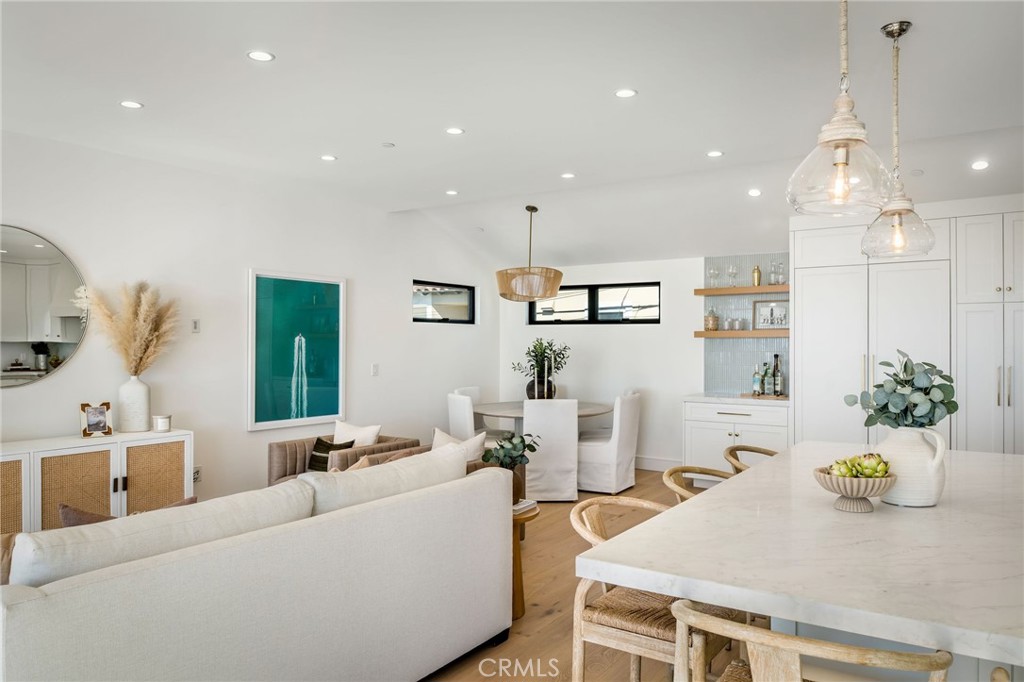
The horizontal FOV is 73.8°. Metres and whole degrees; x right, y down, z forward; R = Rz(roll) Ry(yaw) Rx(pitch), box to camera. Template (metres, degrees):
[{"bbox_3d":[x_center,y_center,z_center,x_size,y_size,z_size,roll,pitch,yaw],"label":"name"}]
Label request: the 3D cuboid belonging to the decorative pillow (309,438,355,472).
[{"bbox_3d":[-1.392,0.887,5.270,0.425,0.295,0.125,0,-25,34],"label":"decorative pillow"}]

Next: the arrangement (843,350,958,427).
[{"bbox_3d":[1.287,0.157,2.260,0.325,0.265,0.310,0,0,34],"label":"arrangement"}]

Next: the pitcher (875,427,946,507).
[{"bbox_3d":[1.323,0.411,2.253,0.205,0.250,0.225,1,-1,-30],"label":"pitcher"}]

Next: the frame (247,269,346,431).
[{"bbox_3d":[-1.960,0.086,6.385,0.050,1.410,1.120,0,-1,34],"label":"frame"}]

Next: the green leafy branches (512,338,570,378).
[{"bbox_3d":[0.308,0.178,7.380,0.560,0.420,0.620,0,-1,34],"label":"green leafy branches"}]

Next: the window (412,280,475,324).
[{"bbox_3d":[-0.824,-0.455,8.280,0.100,0.500,1.240,0,-1,34],"label":"window"}]

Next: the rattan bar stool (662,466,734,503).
[{"bbox_3d":[0.805,0.992,2.647,0.520,0.900,0.550,0,-1,34],"label":"rattan bar stool"}]

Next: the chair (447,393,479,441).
[{"bbox_3d":[-0.263,1.013,6.865,0.620,0.960,0.500,1,-1,-33],"label":"chair"}]

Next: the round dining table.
[{"bbox_3d":[0.286,1.105,7.318,1.540,0.770,1.540,0,-1,0],"label":"round dining table"}]

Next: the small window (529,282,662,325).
[{"bbox_3d":[0.955,-0.437,8.347,1.810,0.485,0.100,0,0,34],"label":"small window"}]

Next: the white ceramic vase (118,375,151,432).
[{"bbox_3d":[-2.747,0.454,4.969,0.195,0.405,0.195,0,-1,34],"label":"white ceramic vase"}]

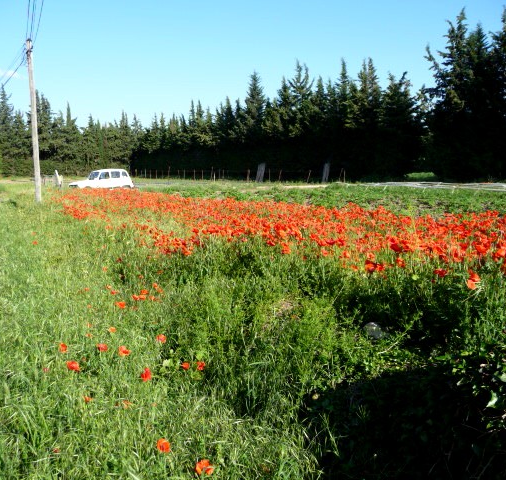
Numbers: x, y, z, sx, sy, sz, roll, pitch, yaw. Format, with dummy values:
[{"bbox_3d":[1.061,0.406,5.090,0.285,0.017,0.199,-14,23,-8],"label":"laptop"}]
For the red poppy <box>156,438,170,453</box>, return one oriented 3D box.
[{"bbox_3d":[-0.392,0.894,2.253,0.063,0.055,0.063,0,8,0],"label":"red poppy"}]

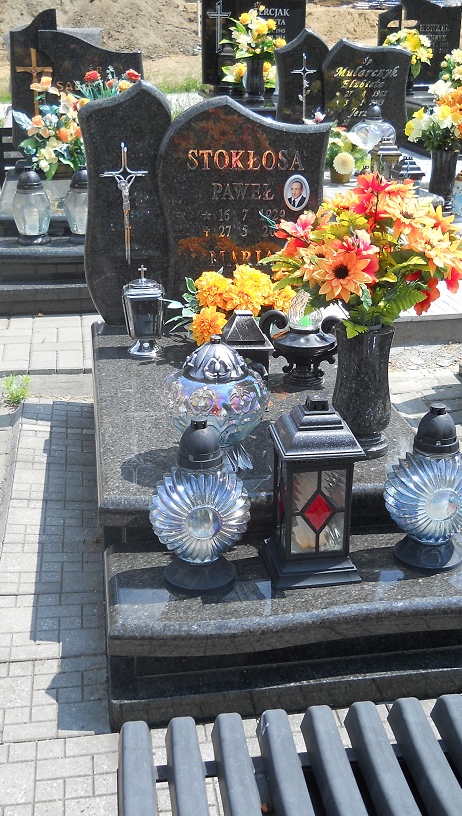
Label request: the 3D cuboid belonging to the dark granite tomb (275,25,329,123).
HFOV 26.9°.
[{"bbox_3d":[0.545,-2.442,7.546,0.436,0.968,0.090,-3,21,-8],"label":"dark granite tomb"}]

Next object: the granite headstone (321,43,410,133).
[{"bbox_3d":[1.051,-2.401,7.545,0.730,0.889,0.090,-3,21,-8],"label":"granite headstone"}]

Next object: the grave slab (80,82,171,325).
[{"bbox_3d":[-0.344,-0.690,3.323,0.314,0.817,0.090,-3,21,-8],"label":"grave slab"}]

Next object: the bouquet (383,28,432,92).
[{"bbox_3d":[1.899,-3.739,10.400,0.520,0.690,0.450,-3,21,-8],"label":"bouquet"}]

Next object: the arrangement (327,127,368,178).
[{"bbox_3d":[0.775,-1.724,6.600,0.340,0.400,0.330,-3,21,-8],"label":"arrangement"}]

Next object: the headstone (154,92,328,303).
[{"bbox_3d":[0.051,-0.792,3.898,0.690,0.890,0.100,-3,21,-8],"label":"headstone"}]

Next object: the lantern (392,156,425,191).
[{"bbox_3d":[1.145,-1.446,6.265,0.180,0.370,0.180,-3,21,-8],"label":"lantern"}]

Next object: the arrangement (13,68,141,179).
[{"bbox_3d":[-1.041,-1.943,6.600,0.880,0.760,0.500,-3,21,-8],"label":"arrangement"}]

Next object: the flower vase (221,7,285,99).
[{"bbox_3d":[0.158,-2.491,6.771,0.430,0.630,0.380,-3,20,-8],"label":"flower vase"}]

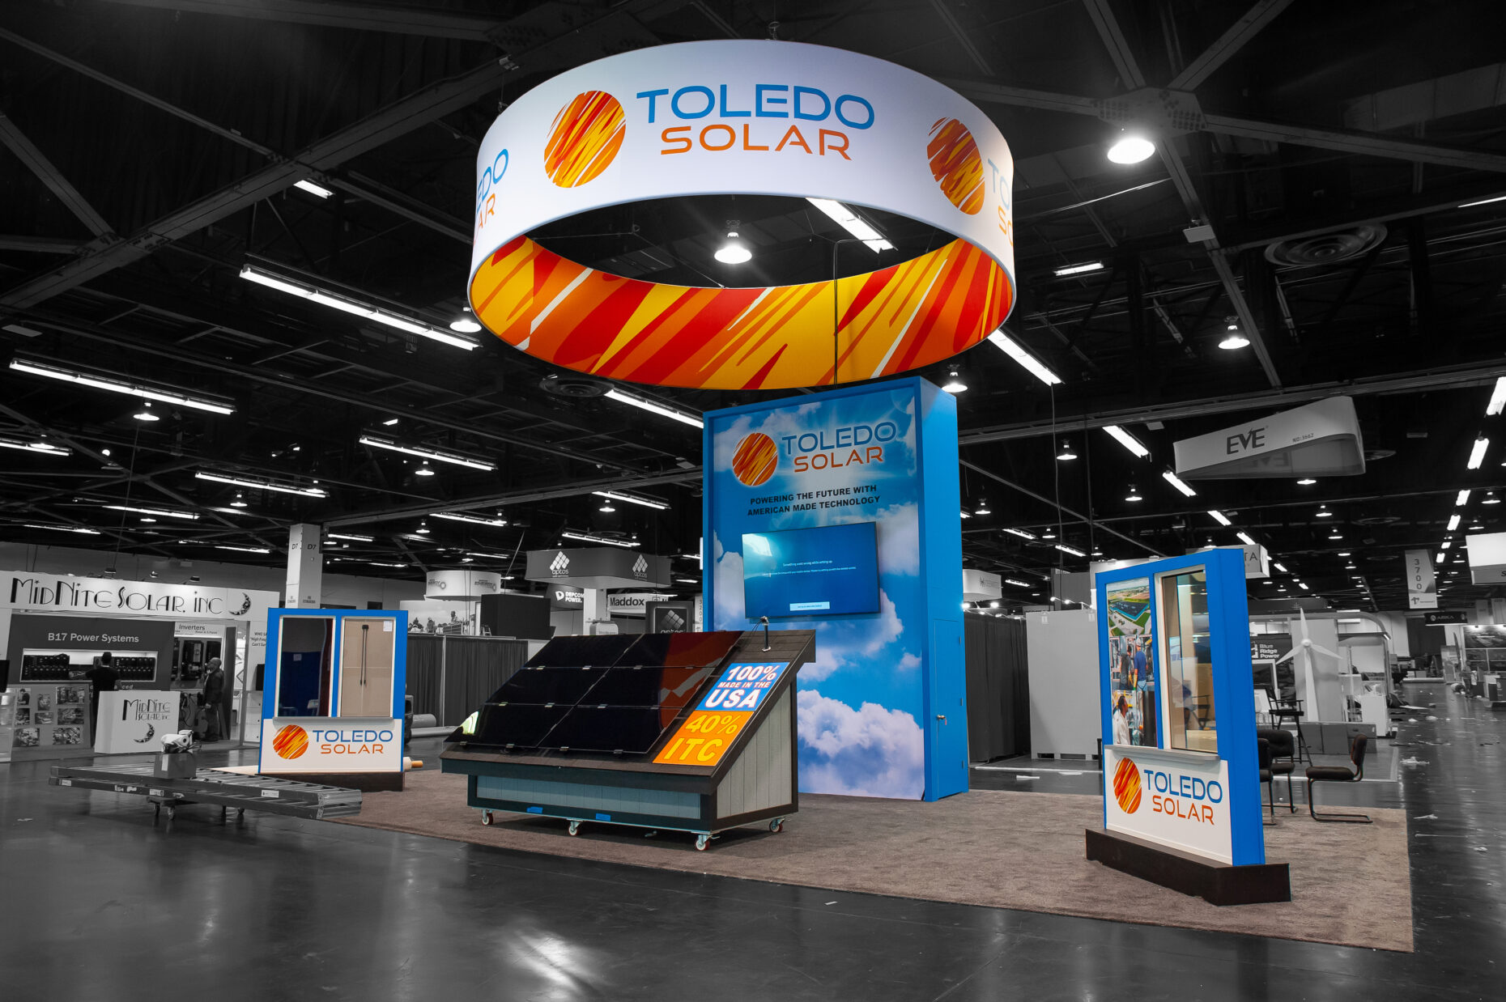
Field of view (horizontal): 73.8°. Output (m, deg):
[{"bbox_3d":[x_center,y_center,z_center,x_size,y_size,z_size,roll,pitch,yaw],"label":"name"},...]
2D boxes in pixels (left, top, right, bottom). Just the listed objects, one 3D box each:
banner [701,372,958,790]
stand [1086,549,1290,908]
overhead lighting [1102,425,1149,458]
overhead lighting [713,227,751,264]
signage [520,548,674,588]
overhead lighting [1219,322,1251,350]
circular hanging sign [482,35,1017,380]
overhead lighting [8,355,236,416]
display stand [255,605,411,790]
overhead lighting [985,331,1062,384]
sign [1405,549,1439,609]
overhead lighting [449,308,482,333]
[{"bbox_3d":[0.970,1.142,12.676,3.090,4.810,1.190,-6,-11,32],"label":"banner"},{"bbox_3d":[2.837,1.468,6.834,0.525,2.109,1.500,2,-10,-10],"label":"stand"},{"bbox_3d":[10.970,-1.805,29.394,0.300,0.160,4.870,-6,-11,32],"label":"overhead lighting"},{"bbox_3d":[-0.326,-4.152,16.202,0.570,0.440,0.570,0,-10,0],"label":"overhead lighting"},{"bbox_3d":[-7.078,3.228,46.907,4.370,1.240,5.770,-4,-10,22],"label":"signage"},{"bbox_3d":[9.840,-3.406,20.527,0.570,0.440,0.570,0,-10,0],"label":"overhead lighting"},{"bbox_3d":[-0.121,-2.892,11.855,6.100,1.522,6.100,0,-10,0],"label":"circular hanging sign"},{"bbox_3d":[-14.580,-2.619,23.599,0.300,0.160,4.870,-6,-11,32],"label":"overhead lighting"},{"bbox_3d":[-4.863,2.322,11.808,1.620,2.098,0.520,2,-10,-10],"label":"display stand"},{"bbox_3d":[5.737,-3.101,21.311,0.320,0.140,4.850,-6,-11,32],"label":"overhead lighting"},{"bbox_3d":[33.955,3.974,50.952,1.150,2.920,0.060,-6,-11,32],"label":"sign"},{"bbox_3d":[-5.352,-3.406,18.733,0.580,0.400,0.580,0,-9,0],"label":"overhead lighting"}]

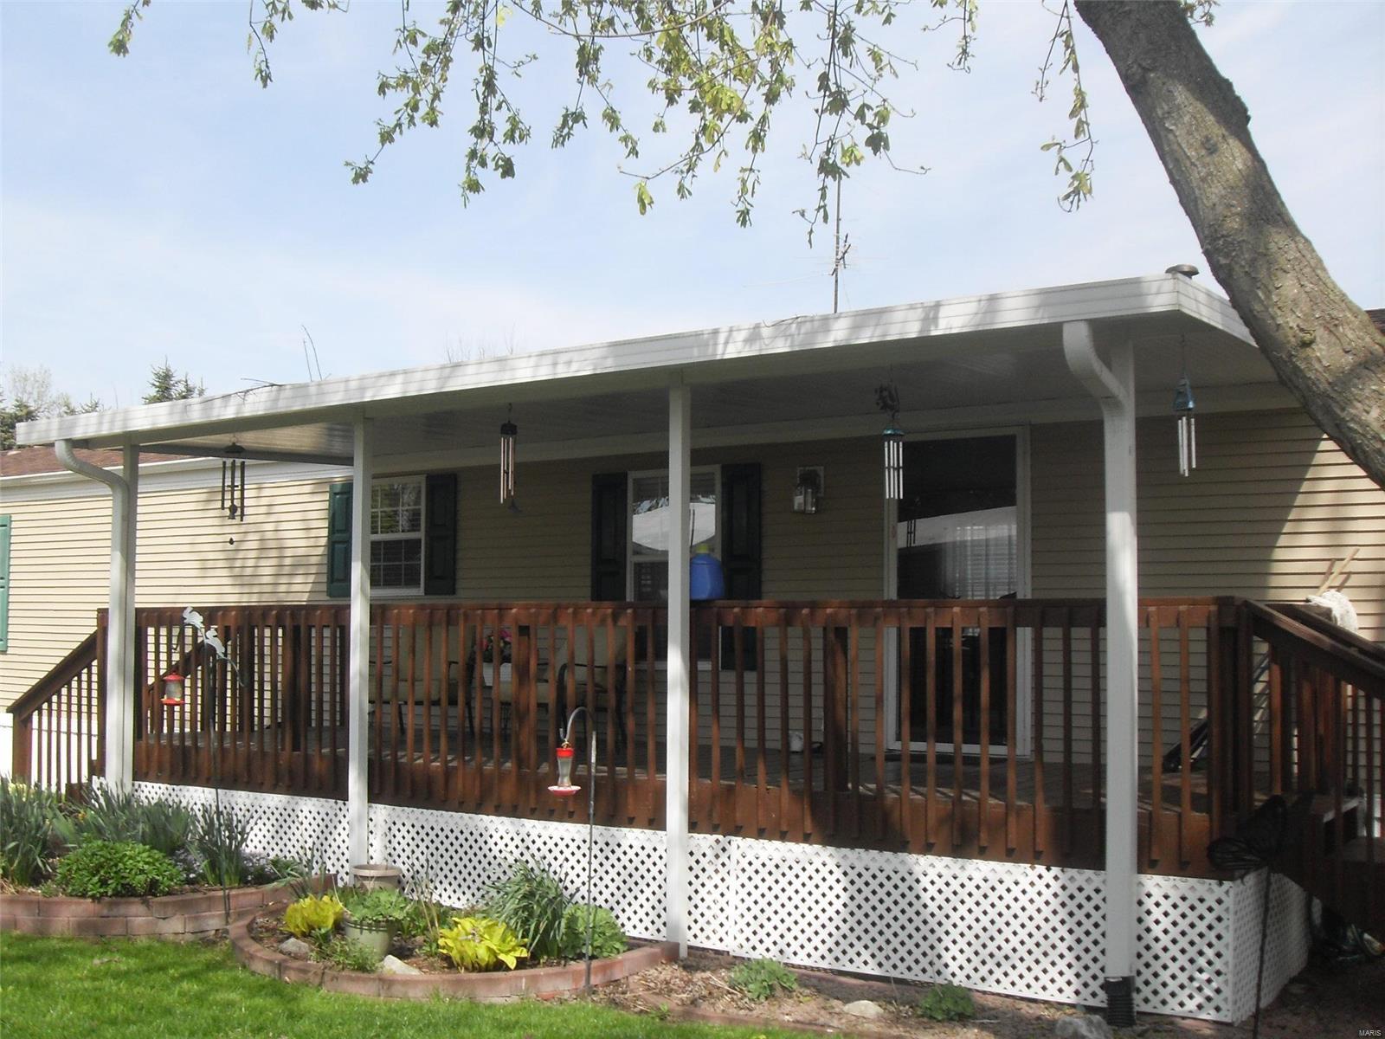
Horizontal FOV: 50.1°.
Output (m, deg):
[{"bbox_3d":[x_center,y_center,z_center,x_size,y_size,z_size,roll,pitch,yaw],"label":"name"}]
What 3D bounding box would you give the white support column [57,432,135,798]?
[{"bbox_3d":[-4.075,0.808,9.941,0.105,2.680,0.600,-3,-5,34],"label":"white support column"}]

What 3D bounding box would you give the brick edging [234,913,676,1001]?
[{"bbox_3d":[-1.370,2.131,7.200,2.380,0.110,1.220,-1,-5,20],"label":"brick edging"}]

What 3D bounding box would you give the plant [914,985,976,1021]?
[{"bbox_3d":[1.096,2.095,6.420,0.250,0.145,0.240,0,-4,0],"label":"plant"}]

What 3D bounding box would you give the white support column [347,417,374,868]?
[{"bbox_3d":[-1.843,0.780,8.201,0.081,2.713,0.081,-2,-4,33],"label":"white support column"}]

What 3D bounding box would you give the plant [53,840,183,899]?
[{"bbox_3d":[-3.246,1.930,8.334,0.700,0.270,0.600,2,-5,-21],"label":"plant"}]

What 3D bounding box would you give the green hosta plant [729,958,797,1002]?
[{"bbox_3d":[0.315,2.032,6.630,0.300,0.170,0.290,0,-4,3],"label":"green hosta plant"}]

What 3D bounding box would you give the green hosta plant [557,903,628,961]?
[{"bbox_3d":[-0.464,1.916,6.950,0.318,0.242,0.318,0,-4,0],"label":"green hosta plant"}]

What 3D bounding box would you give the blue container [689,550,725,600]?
[{"bbox_3d":[0.058,0.295,7.669,0.185,0.260,0.155,-3,-5,34],"label":"blue container"}]

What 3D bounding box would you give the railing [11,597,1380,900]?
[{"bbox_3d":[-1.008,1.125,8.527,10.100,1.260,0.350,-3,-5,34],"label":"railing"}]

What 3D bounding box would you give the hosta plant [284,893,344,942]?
[{"bbox_3d":[-1.967,2.046,7.717,0.310,0.220,0.290,1,-5,-14],"label":"hosta plant"}]

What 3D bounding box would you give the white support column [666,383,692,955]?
[{"bbox_3d":[-0.073,0.737,7.443,0.076,2.860,0.076,-3,-5,34],"label":"white support column"}]

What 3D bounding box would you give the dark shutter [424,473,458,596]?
[{"bbox_3d":[-1.843,0.107,10.916,0.308,0.897,0.040,-2,-4,33],"label":"dark shutter"}]

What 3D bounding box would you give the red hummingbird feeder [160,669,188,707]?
[{"bbox_3d":[-2.874,0.932,8.200,0.140,0.205,0.140,-3,-5,34],"label":"red hummingbird feeder"}]

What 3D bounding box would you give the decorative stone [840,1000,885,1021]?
[{"bbox_3d":[0.739,2.128,6.420,0.185,0.090,0.130,-3,-5,34],"label":"decorative stone"}]

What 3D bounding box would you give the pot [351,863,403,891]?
[{"bbox_3d":[-1.771,2.077,8.296,0.285,0.250,0.285,0,-4,0],"label":"pot"}]

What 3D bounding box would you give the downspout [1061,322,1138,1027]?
[{"bbox_3d":[1.678,0.670,6.060,0.105,2.930,0.600,-3,-5,34],"label":"downspout"}]

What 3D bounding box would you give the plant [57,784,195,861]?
[{"bbox_3d":[-3.586,1.895,9.267,0.850,0.460,0.600,2,-5,-21],"label":"plant"}]

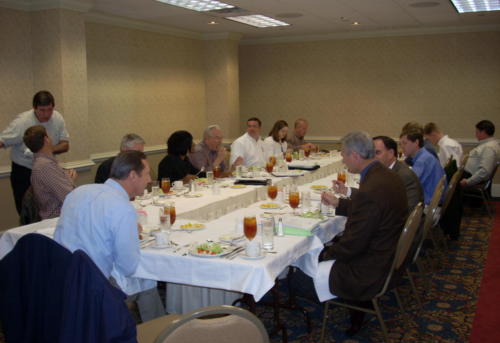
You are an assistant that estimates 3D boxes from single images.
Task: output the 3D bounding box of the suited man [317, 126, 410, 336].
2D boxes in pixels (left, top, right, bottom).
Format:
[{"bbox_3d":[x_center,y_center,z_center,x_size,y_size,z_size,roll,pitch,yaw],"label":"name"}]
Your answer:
[{"bbox_3d":[0.690,0.413,3.731,0.700,1.380,0.550,3,9,26],"label":"suited man"}]

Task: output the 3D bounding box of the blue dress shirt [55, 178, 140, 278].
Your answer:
[{"bbox_3d":[-0.880,0.348,3.104,0.490,0.590,0.490,5,10,36],"label":"blue dress shirt"}]

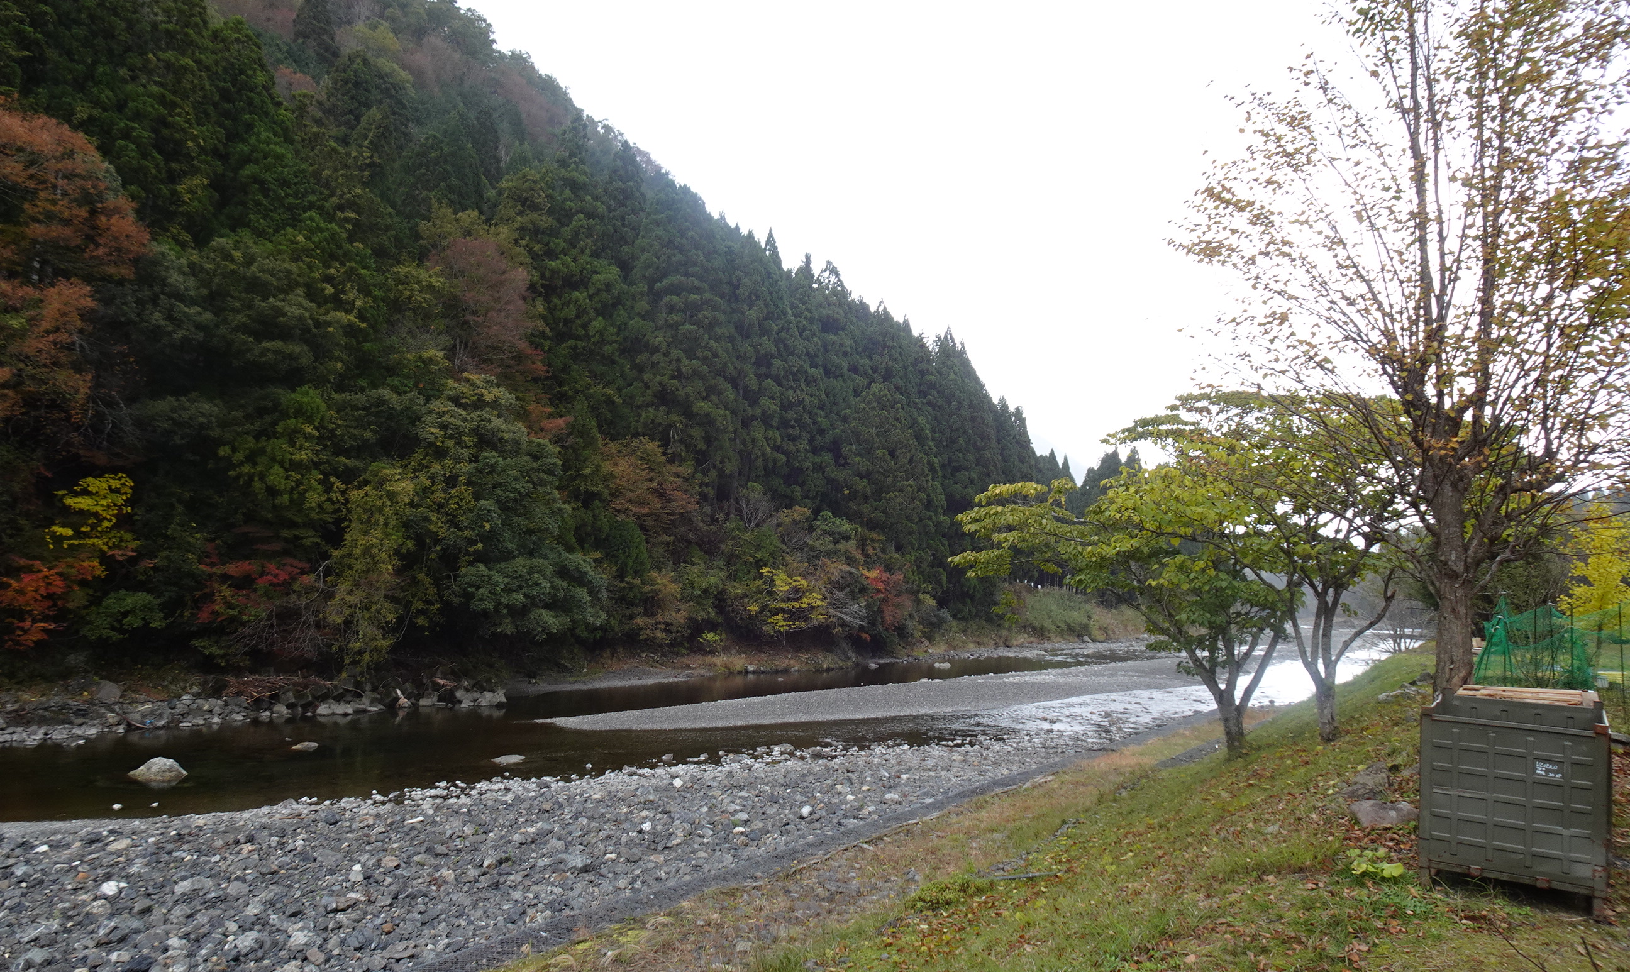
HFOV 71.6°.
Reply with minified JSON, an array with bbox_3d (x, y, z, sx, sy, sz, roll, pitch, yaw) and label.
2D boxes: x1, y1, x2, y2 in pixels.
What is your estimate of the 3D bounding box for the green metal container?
[{"bbox_3d":[4.064,1.763,6.555,0.850,0.975,1.240,0,-4,34],"label":"green metal container"}]

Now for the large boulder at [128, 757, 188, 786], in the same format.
[{"bbox_3d":[-15.894,6.902,27.382,1.280,0.600,1.050,5,-5,-29],"label":"large boulder"}]

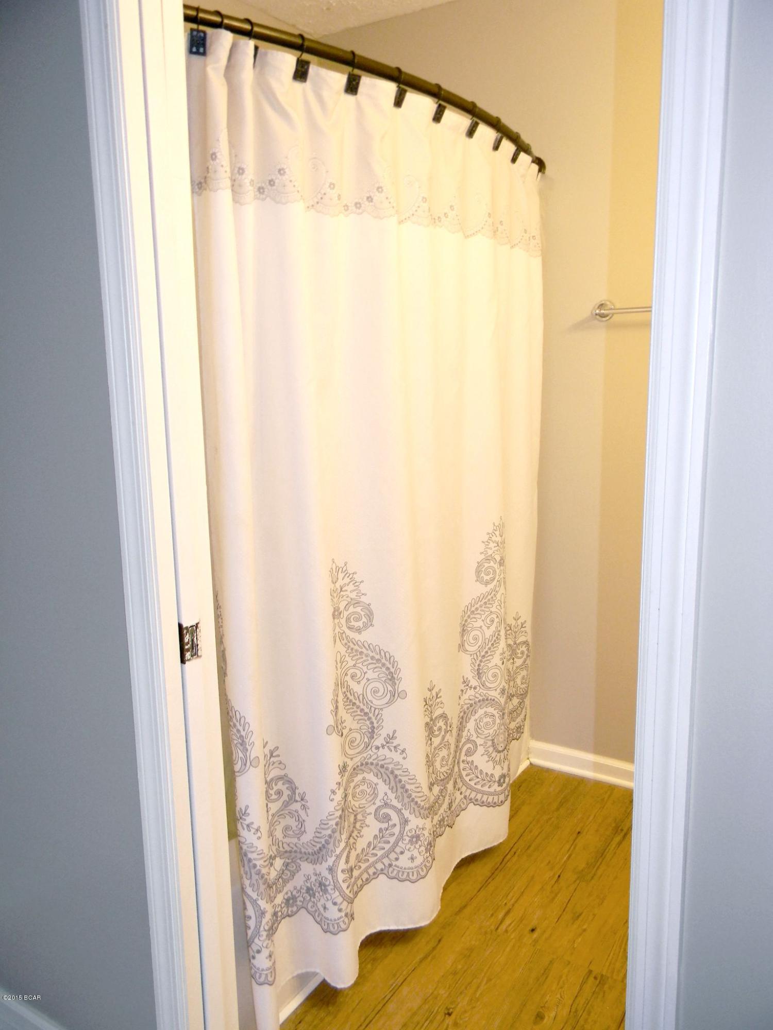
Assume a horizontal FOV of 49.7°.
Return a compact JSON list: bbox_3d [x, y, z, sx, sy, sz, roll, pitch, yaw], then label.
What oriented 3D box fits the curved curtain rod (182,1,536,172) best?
[{"bbox_3d":[0.048,-0.928,1.860,0.185,0.050,1.527,6,12,36],"label":"curved curtain rod"}]

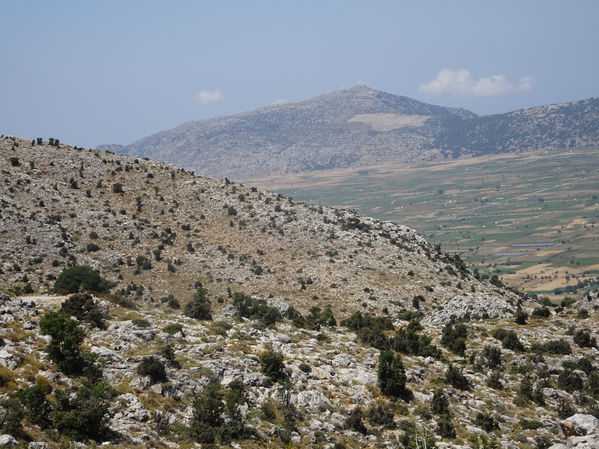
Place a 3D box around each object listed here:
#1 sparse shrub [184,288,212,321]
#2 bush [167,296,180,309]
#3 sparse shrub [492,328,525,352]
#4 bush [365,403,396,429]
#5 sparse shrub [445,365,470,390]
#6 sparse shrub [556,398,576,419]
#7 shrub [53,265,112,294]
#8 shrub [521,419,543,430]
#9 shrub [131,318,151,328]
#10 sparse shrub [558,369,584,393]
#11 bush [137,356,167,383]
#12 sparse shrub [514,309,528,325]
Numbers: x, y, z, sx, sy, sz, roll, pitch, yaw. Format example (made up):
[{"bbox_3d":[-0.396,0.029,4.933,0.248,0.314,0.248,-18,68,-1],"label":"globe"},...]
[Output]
[{"bbox_3d":[-7.559,5.987,101.000,2.096,2.236,1.991,0,4,0],"label":"sparse shrub"},{"bbox_3d":[-11.017,6.820,118.000,1.224,0.956,1.163,0,4,0],"label":"bush"},{"bbox_3d":[13.319,7.392,86.000,2.039,1.374,1.937,0,4,0],"label":"sparse shrub"},{"bbox_3d":[4.417,10.415,73.589,1.527,1.375,1.374,0,5,0],"label":"bush"},{"bbox_3d":[10.422,10.092,89.017,1.715,1.664,1.544,0,5,0],"label":"sparse shrub"},{"bbox_3d":[16.312,11.241,82.444,1.222,1.185,1.100,0,5,0],"label":"sparse shrub"},{"bbox_3d":[-22.850,5.791,142.101,6.318,3.064,4.738,0,5,0],"label":"shrub"},{"bbox_3d":[10.659,9.189,62.000,1.011,0.540,0.859,0,5,0],"label":"shrub"},{"bbox_3d":[-11.193,6.969,95.000,1.408,0.690,1.197,0,5,0],"label":"shrub"},{"bbox_3d":[14.915,8.554,74.000,1.426,1.290,1.312,0,5,0],"label":"sparse shrub"},{"bbox_3d":[-7.567,7.414,69.000,1.534,1.213,1.457,0,4,0],"label":"bush"},{"bbox_3d":[18.425,7.635,112.000,1.162,1.301,1.069,0,5,0],"label":"sparse shrub"}]

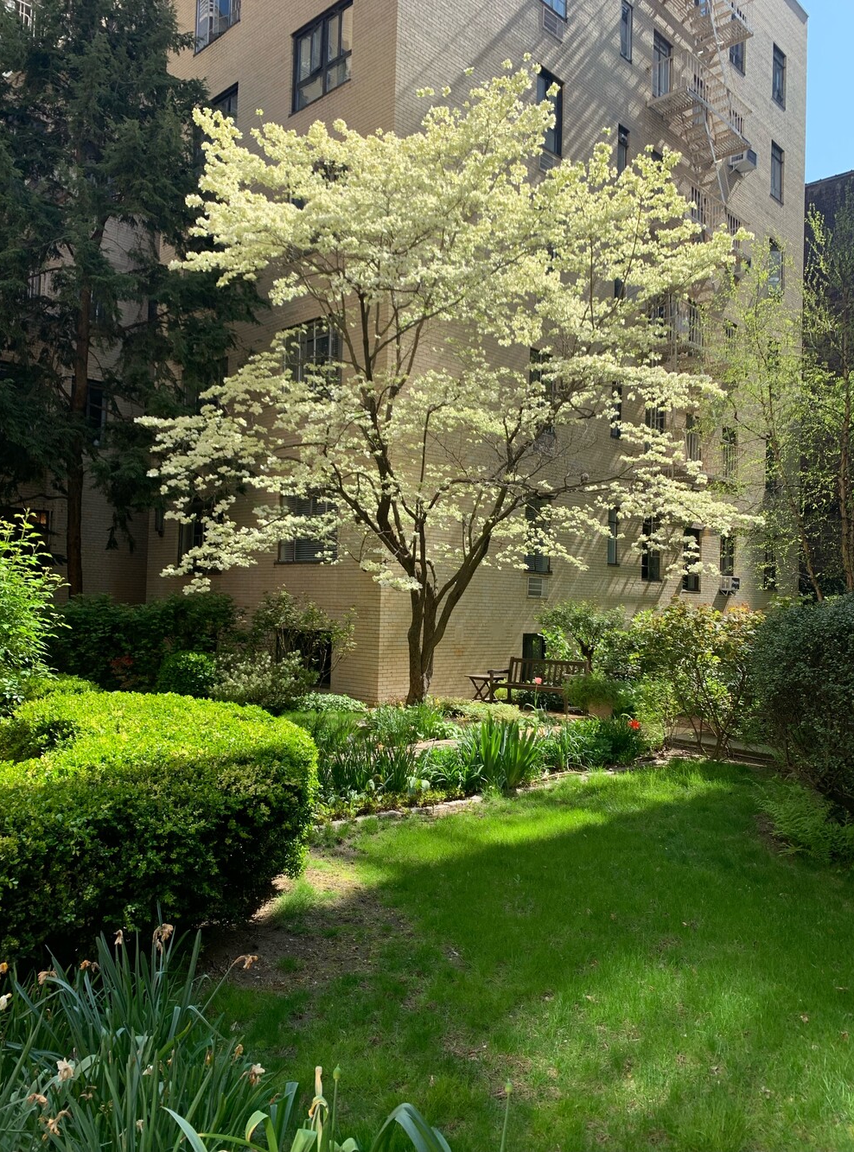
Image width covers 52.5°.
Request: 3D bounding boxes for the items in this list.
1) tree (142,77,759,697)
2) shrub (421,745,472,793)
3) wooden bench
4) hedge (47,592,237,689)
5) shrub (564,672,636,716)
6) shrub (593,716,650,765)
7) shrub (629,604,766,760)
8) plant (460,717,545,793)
[{"bbox_3d":[0.389,-2.893,13.600,9.000,9.900,7.800,1,-1,0],"label":"tree"},{"bbox_3d":[0.189,1.762,7.900,0.460,0.430,0.440,1,-1,0],"label":"shrub"},{"bbox_3d":[1.874,1.767,14.347,1.360,0.860,0.620,1,-1,36],"label":"wooden bench"},{"bbox_3d":[-5.619,1.214,16.800,3.700,1.750,1.500,2,-1,-9],"label":"hedge"},{"bbox_3d":[2.603,1.785,13.000,1.050,0.660,0.900,1,-1,0],"label":"shrub"},{"bbox_3d":[2.146,1.803,9.550,0.600,0.520,0.550,1,-1,0],"label":"shrub"},{"bbox_3d":[3.116,1.212,10.000,1.420,1.750,1.300,1,-1,0],"label":"shrub"},{"bbox_3d":[0.674,1.621,7.950,0.750,0.680,0.620,1,-1,0],"label":"plant"}]

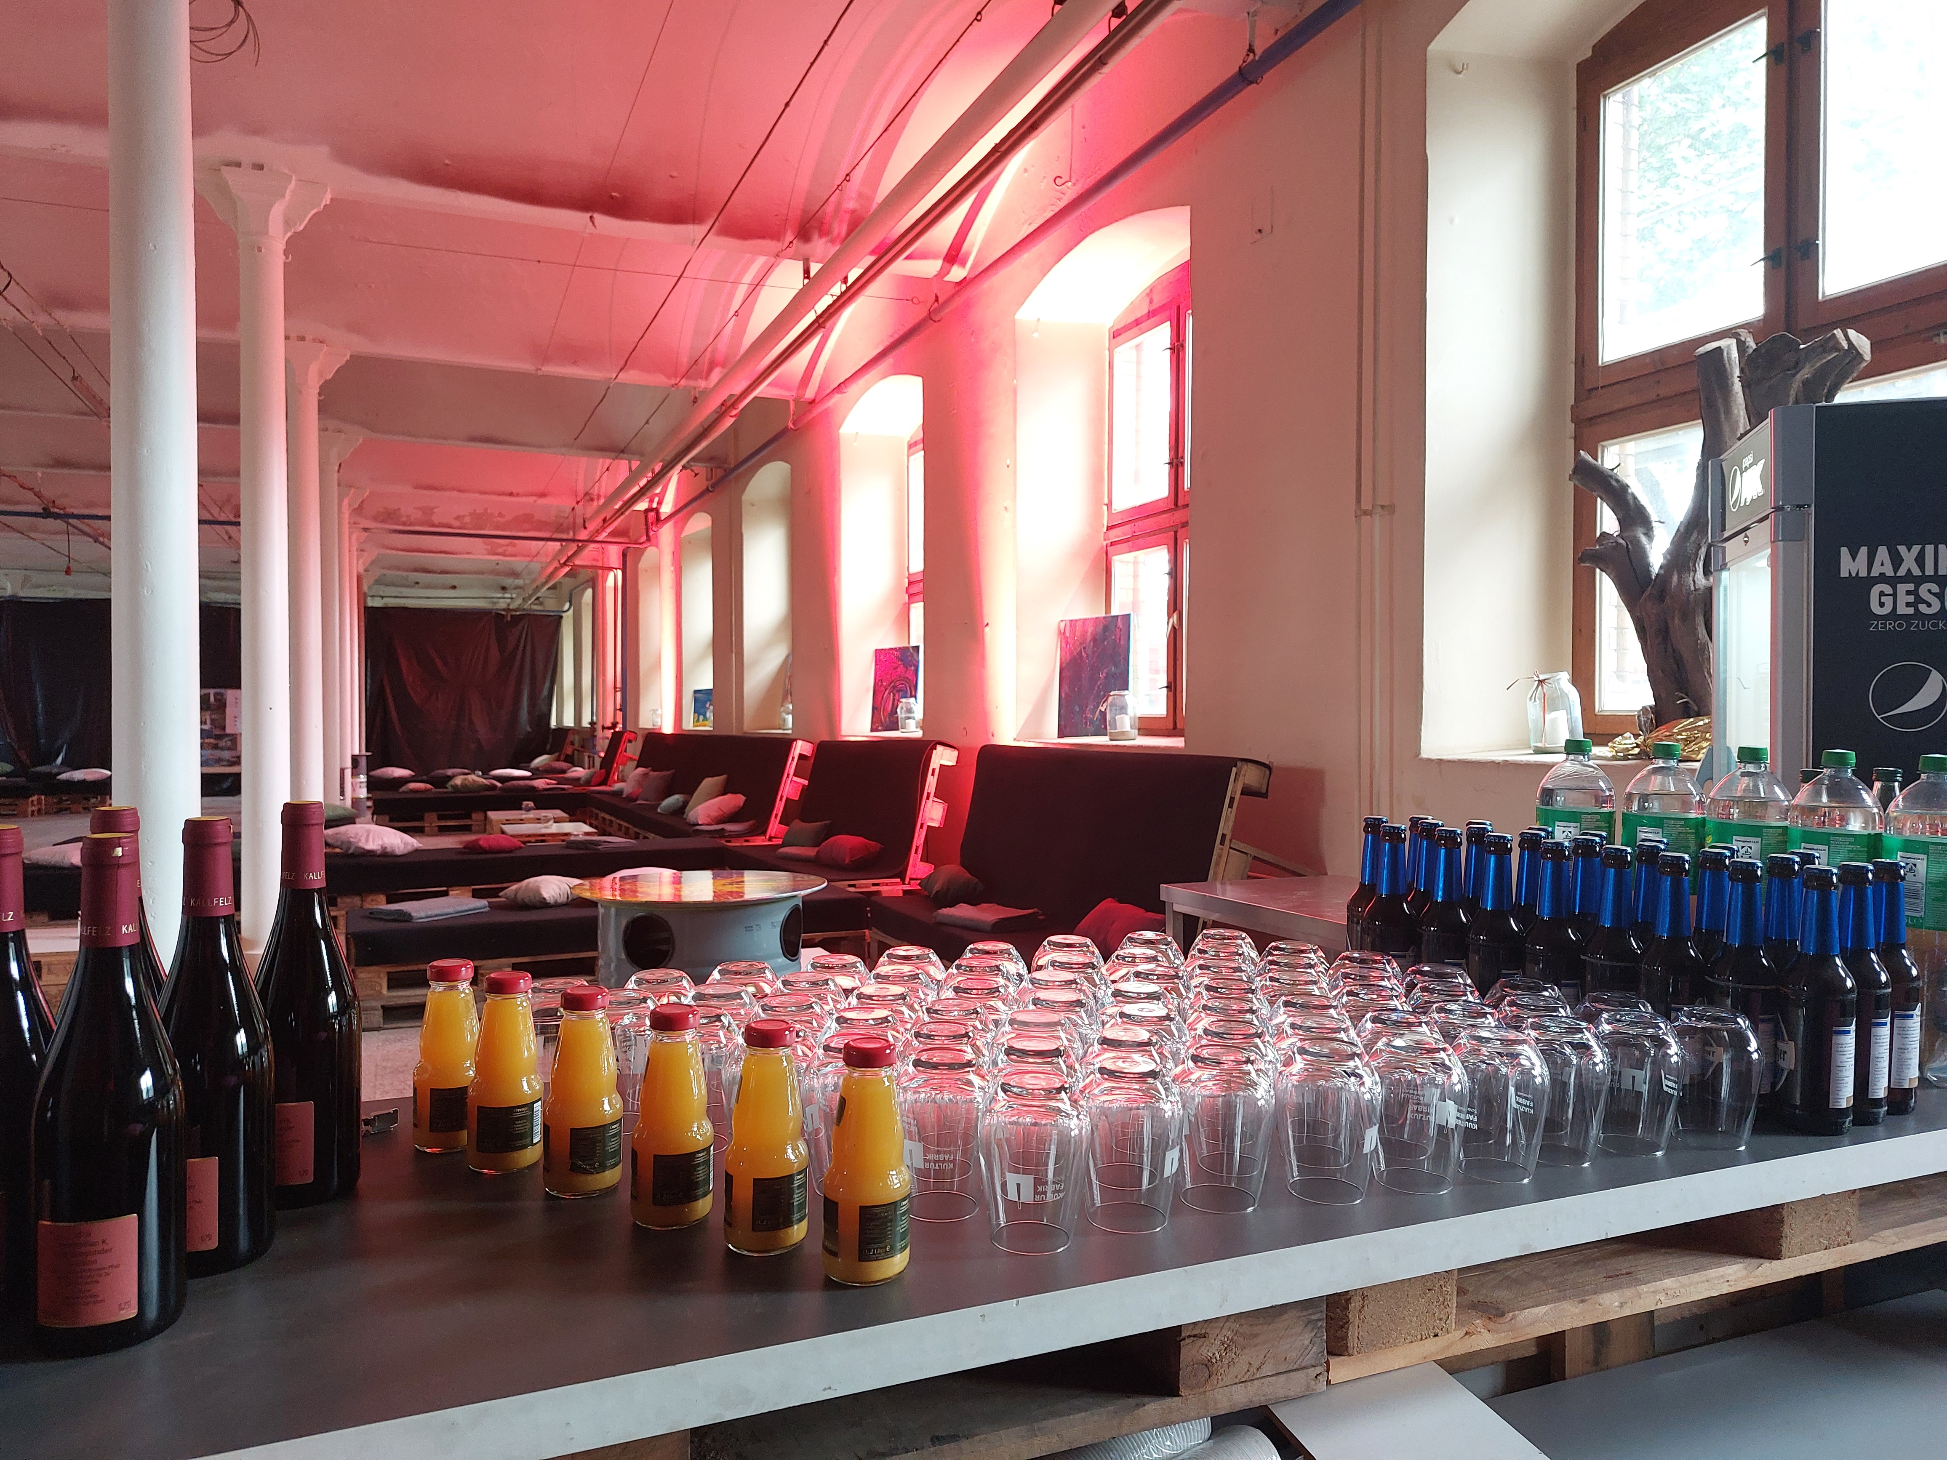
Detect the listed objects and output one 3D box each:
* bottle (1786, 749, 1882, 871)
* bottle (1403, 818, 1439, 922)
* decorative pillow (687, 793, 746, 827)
[{"bbox_3d":[0.977,0.193,1.528,0.091,0.341,0.091,0,1,-22],"label":"bottle"},{"bbox_3d":[0.538,0.224,1.636,0.060,0.234,0.060,2,2,18],"label":"bottle"},{"bbox_3d":[-2.107,0.657,11.100,0.450,0.160,0.450,-30,12,-19],"label":"decorative pillow"}]

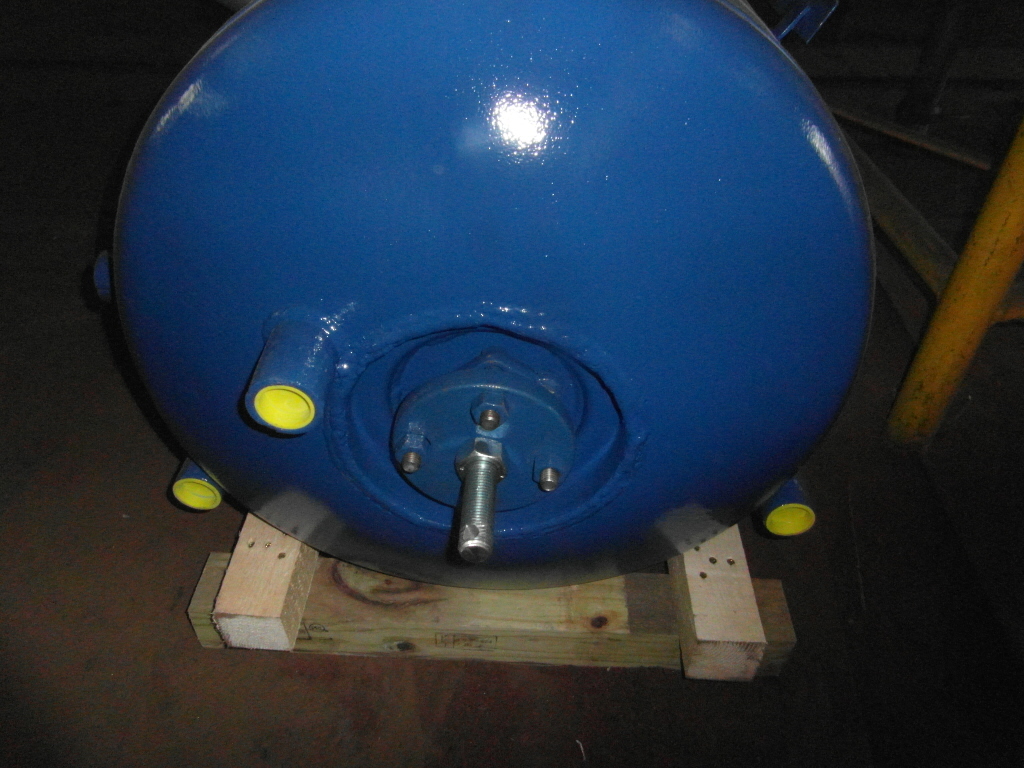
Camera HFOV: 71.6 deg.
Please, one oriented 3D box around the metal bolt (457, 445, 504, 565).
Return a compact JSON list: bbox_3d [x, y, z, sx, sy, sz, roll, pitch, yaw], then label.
[{"bbox_3d":[-0.030,0.108,0.643,0.047,0.047,0.108,2,40,1],"label":"metal bolt"}]

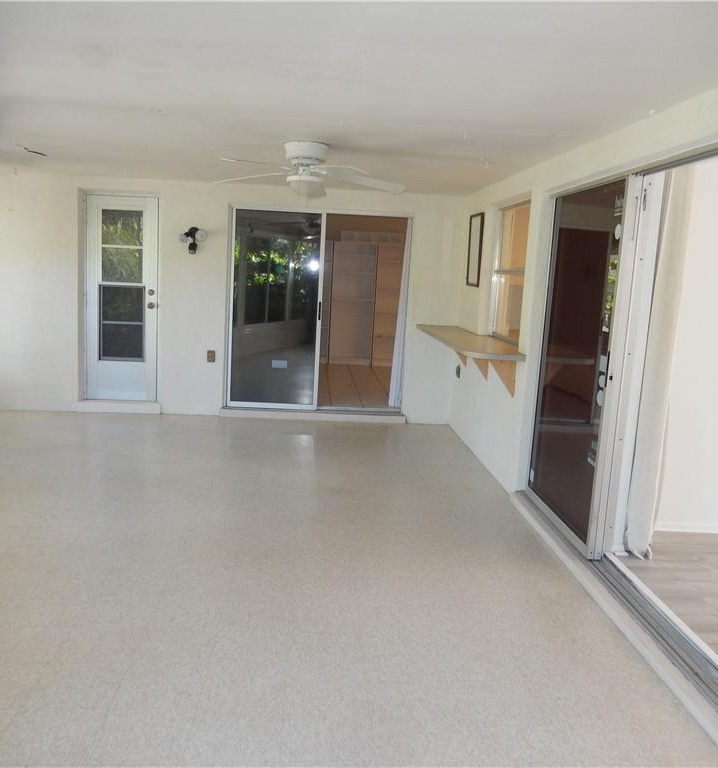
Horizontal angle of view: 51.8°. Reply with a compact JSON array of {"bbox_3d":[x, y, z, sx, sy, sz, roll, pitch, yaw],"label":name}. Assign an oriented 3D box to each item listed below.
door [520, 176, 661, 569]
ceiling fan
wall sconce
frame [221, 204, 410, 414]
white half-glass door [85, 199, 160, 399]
[{"bbox_3d":[1.389,-0.147,4.616,0.220,2.080,1.330,3,9,-4],"label":"door"},{"bbox_3d":[-0.332,-1.394,4.862,1.300,0.330,1.300,3,9,-4],"label":"ceiling fan"},{"bbox_3d":[-1.614,-1.400,7.216,0.275,0.253,0.180,3,9,-4],"label":"wall sconce"},{"bbox_3d":[-0.431,-0.723,7.513,1.840,2.030,0.120,3,9,-4],"label":"frame"},{"bbox_3d":[-2.397,-0.836,7.481,0.711,2.060,0.050,3,9,-4],"label":"white half-glass door"}]

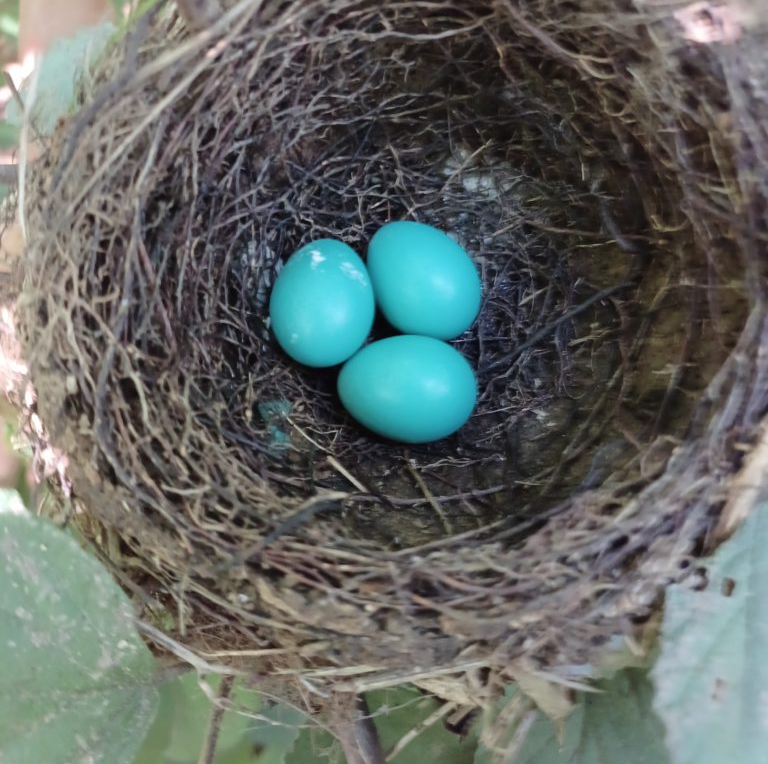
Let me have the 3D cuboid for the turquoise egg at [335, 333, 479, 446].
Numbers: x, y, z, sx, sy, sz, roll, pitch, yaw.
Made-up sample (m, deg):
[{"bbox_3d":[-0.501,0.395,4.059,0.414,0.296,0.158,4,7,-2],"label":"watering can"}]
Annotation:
[{"bbox_3d":[0.004,0.001,0.131,0.025,0.019,0.019,8,72,2],"label":"turquoise egg"}]

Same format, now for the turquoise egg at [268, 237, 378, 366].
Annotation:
[{"bbox_3d":[-0.011,-0.014,0.134,0.019,0.019,0.025,-2,69,-1],"label":"turquoise egg"}]

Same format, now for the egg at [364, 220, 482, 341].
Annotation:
[{"bbox_3d":[0.007,-0.019,0.137,0.019,0.019,0.025,-37,78,-12],"label":"egg"}]

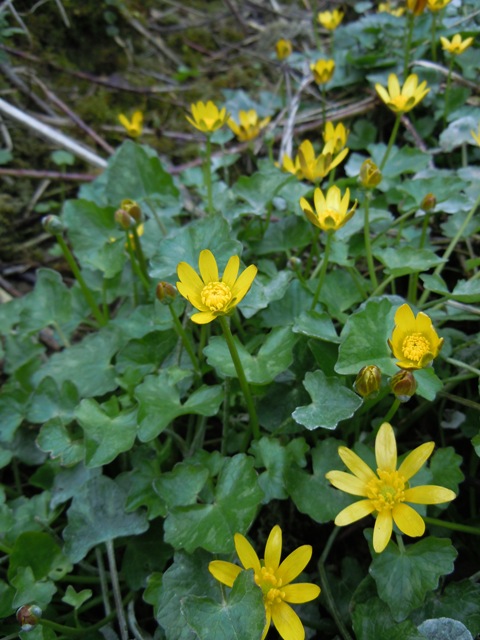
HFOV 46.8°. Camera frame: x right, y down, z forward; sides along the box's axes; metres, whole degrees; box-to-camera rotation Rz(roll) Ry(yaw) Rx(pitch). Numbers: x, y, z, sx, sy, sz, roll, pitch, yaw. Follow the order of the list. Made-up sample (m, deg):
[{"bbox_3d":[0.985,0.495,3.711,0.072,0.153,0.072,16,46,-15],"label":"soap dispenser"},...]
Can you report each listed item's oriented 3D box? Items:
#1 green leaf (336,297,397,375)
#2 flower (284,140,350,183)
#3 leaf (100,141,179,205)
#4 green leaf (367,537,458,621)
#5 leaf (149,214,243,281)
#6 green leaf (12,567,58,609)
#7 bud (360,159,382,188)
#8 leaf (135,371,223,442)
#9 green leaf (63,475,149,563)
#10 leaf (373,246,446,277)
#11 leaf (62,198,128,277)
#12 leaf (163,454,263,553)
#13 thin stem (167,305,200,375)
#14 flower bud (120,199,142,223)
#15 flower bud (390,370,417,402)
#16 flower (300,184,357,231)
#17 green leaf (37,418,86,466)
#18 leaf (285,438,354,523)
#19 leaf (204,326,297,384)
[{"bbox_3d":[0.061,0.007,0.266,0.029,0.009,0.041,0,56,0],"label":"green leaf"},{"bbox_3d":[0.055,-0.117,0.405,0.045,0.023,0.038,0,40,0],"label":"flower"},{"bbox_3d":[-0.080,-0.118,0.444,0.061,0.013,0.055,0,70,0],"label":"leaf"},{"bbox_3d":[0.059,0.088,0.190,0.029,0.009,0.027,7,58,17],"label":"green leaf"},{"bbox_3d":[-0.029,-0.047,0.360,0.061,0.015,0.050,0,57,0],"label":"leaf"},{"bbox_3d":[-0.074,0.096,0.200,0.017,0.005,0.017,-9,54,-19],"label":"green leaf"},{"bbox_3d":[0.066,-0.074,0.280,0.011,0.015,0.011,0,39,0],"label":"bud"},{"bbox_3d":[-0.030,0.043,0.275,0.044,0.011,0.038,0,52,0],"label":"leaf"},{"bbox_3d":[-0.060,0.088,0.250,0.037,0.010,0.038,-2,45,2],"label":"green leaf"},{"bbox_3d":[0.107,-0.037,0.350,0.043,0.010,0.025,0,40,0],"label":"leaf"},{"bbox_3d":[-0.100,-0.058,0.383,0.042,0.011,0.063,0,60,0],"label":"leaf"},{"bbox_3d":[-0.009,0.063,0.190,0.027,0.011,0.039,35,63,19],"label":"leaf"},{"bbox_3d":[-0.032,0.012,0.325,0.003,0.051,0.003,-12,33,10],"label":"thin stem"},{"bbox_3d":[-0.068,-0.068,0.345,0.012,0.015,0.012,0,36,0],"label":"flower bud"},{"bbox_3d":[0.062,0.025,0.212,0.010,0.013,0.010,-4,26,0],"label":"flower bud"},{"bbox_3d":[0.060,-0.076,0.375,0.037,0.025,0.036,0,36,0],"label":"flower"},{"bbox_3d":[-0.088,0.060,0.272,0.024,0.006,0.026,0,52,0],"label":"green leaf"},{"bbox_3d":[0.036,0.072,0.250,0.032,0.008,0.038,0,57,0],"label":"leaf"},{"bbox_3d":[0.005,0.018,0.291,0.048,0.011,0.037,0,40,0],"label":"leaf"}]

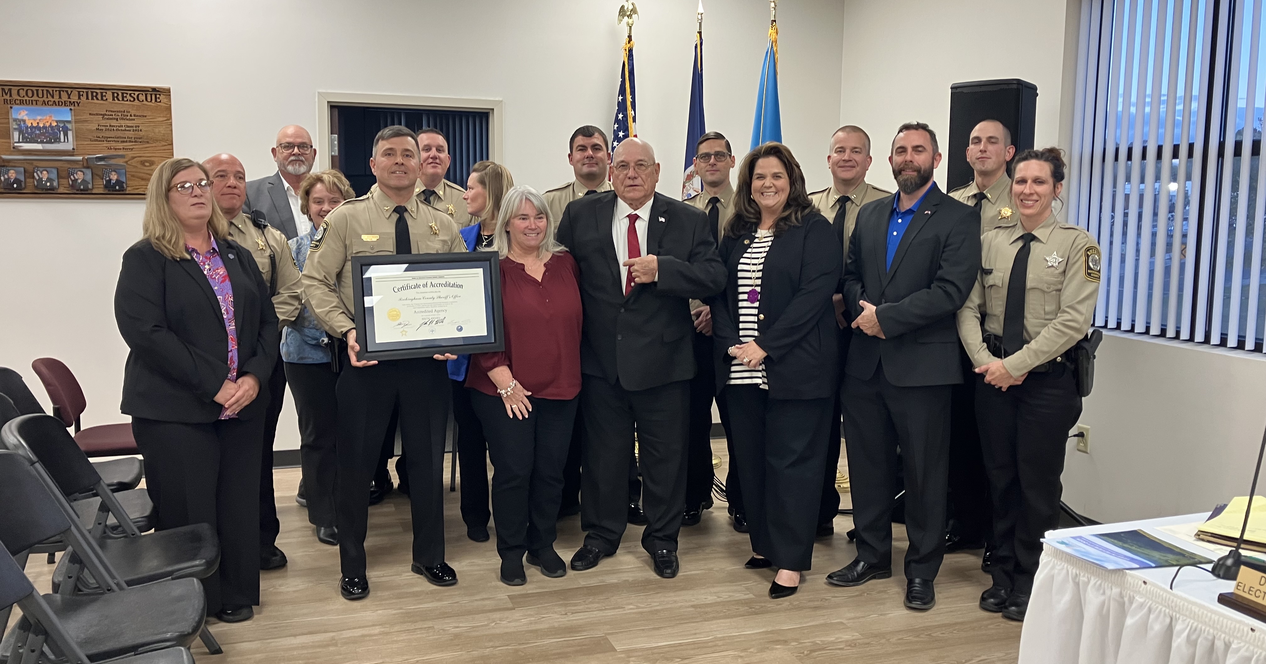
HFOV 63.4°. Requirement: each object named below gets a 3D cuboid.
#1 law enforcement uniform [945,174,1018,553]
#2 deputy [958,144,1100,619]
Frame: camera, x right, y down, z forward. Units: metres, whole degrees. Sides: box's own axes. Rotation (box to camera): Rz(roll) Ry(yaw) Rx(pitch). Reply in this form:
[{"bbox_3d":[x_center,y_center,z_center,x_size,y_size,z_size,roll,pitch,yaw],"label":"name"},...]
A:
[{"bbox_3d":[1.506,0.131,4.339,0.540,1.580,0.330,6,9,34],"label":"law enforcement uniform"},{"bbox_3d":[1.503,0.185,3.904,0.500,1.730,0.380,8,10,42],"label":"deputy"}]

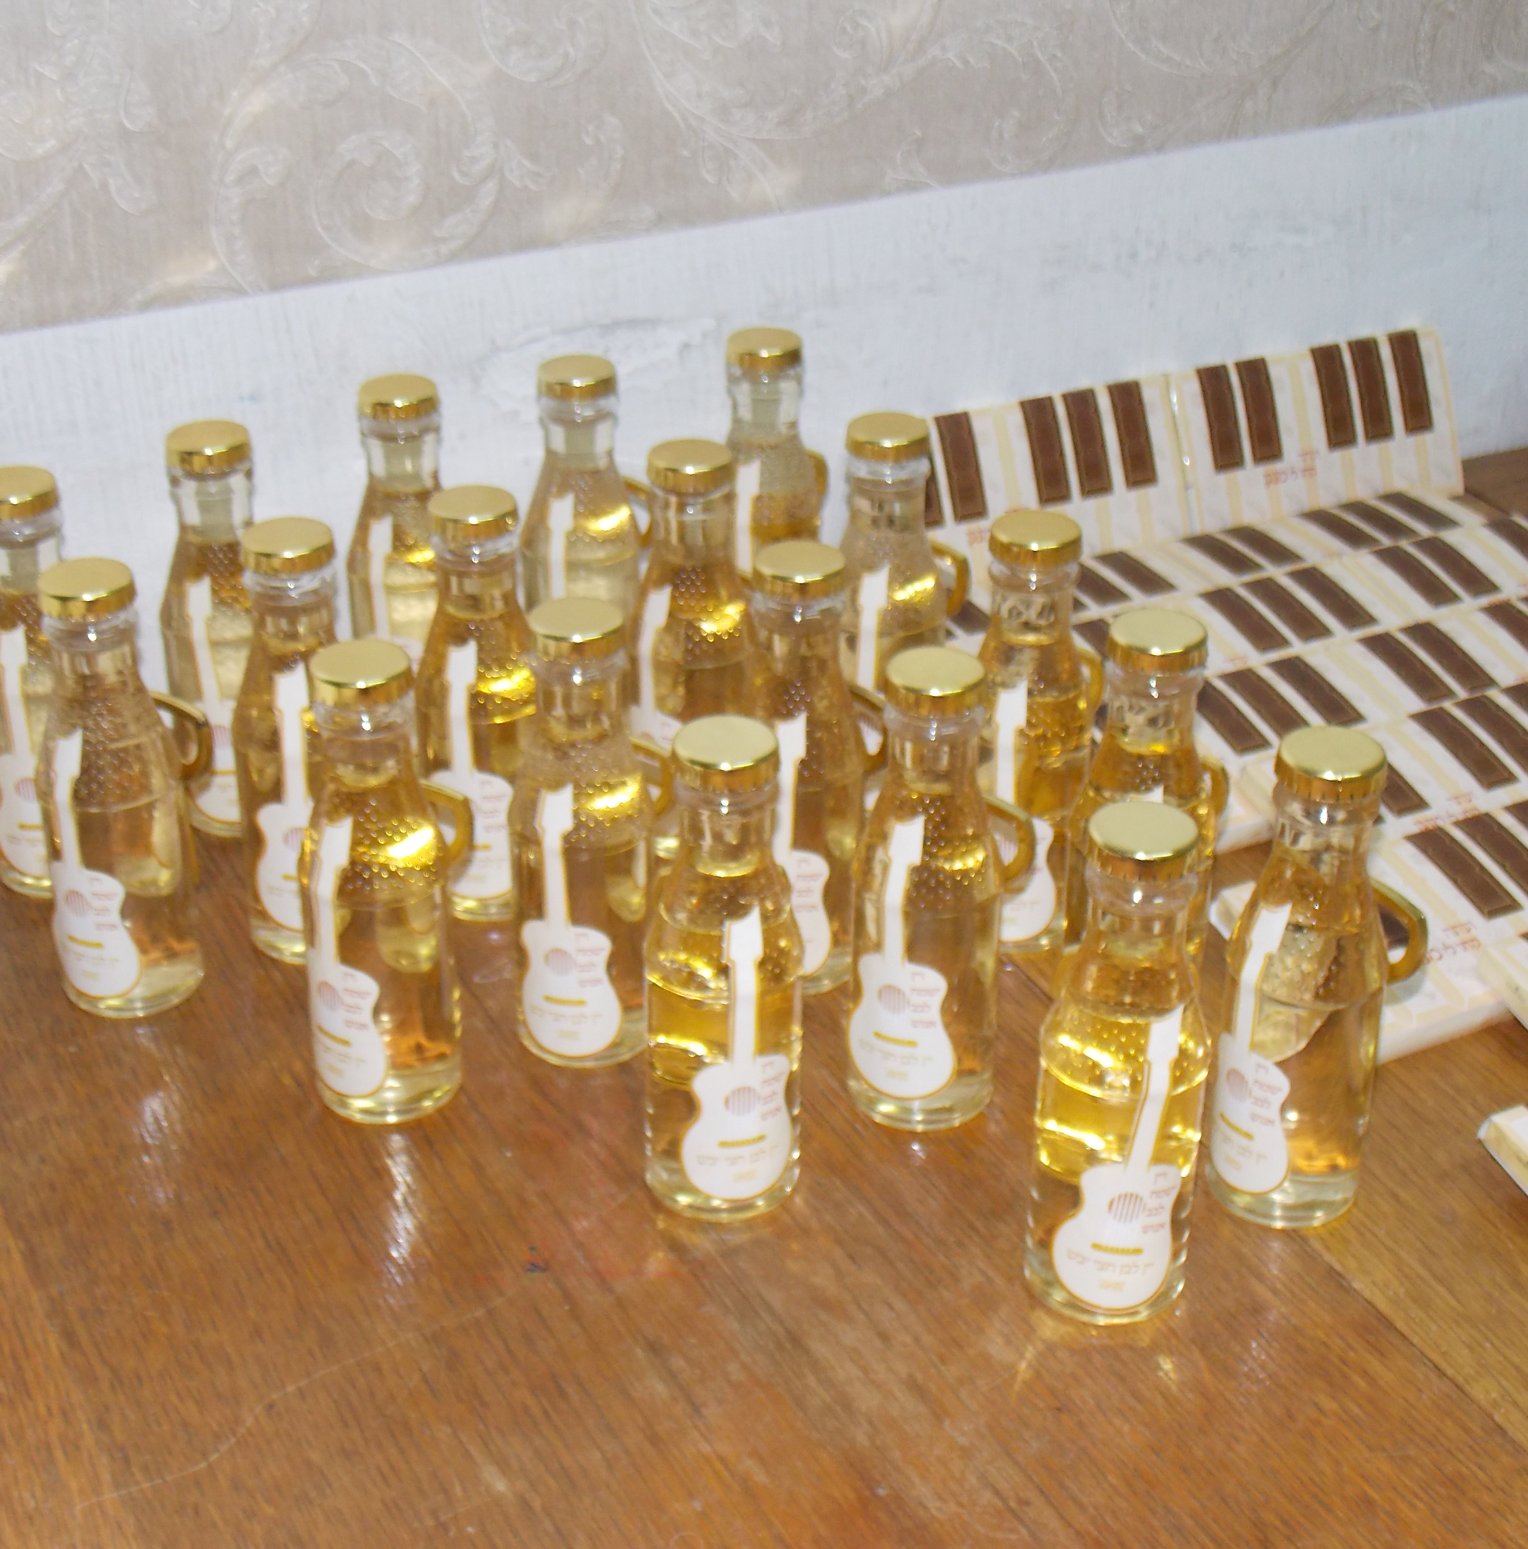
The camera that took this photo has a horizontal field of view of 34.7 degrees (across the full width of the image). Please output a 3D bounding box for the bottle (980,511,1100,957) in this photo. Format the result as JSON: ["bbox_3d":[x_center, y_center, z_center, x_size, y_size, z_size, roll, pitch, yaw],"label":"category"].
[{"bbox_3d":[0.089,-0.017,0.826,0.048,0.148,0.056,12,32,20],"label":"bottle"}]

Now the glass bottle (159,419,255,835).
[{"bbox_3d":[-0.184,-0.054,0.852,0.044,0.141,0.059,5,29,7],"label":"glass bottle"}]

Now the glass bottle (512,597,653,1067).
[{"bbox_3d":[-0.052,0.014,0.734,0.044,0.141,0.059,10,30,17],"label":"glass bottle"}]

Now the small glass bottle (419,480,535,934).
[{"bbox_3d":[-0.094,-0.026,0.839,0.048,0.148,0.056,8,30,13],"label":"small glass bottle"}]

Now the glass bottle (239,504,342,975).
[{"bbox_3d":[-0.144,-0.014,0.781,0.044,0.141,0.059,6,29,9],"label":"glass bottle"}]

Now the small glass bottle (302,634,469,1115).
[{"bbox_3d":[-0.107,0.028,0.707,0.044,0.141,0.059,19,34,30],"label":"small glass bottle"}]

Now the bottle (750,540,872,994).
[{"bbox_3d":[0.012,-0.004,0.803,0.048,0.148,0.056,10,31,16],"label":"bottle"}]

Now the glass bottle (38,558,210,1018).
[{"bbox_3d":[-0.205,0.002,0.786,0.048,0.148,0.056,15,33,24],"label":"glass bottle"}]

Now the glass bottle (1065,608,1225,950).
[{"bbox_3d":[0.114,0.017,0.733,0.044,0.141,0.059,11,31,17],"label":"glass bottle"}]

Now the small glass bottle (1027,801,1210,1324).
[{"bbox_3d":[0.092,0.071,0.635,0.044,0.141,0.059,-1,29,-3],"label":"small glass bottle"}]

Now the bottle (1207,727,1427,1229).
[{"bbox_3d":[0.152,0.053,0.668,0.059,0.141,0.044,-19,35,-31],"label":"bottle"}]

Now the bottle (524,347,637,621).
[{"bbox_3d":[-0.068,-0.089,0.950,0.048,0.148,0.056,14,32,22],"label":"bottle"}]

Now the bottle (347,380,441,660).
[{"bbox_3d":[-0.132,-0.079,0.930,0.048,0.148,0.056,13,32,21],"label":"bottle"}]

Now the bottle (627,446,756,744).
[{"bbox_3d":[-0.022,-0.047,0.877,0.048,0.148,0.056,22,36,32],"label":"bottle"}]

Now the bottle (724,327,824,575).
[{"bbox_3d":[0.003,-0.101,0.942,0.044,0.141,0.059,14,32,22],"label":"bottle"}]

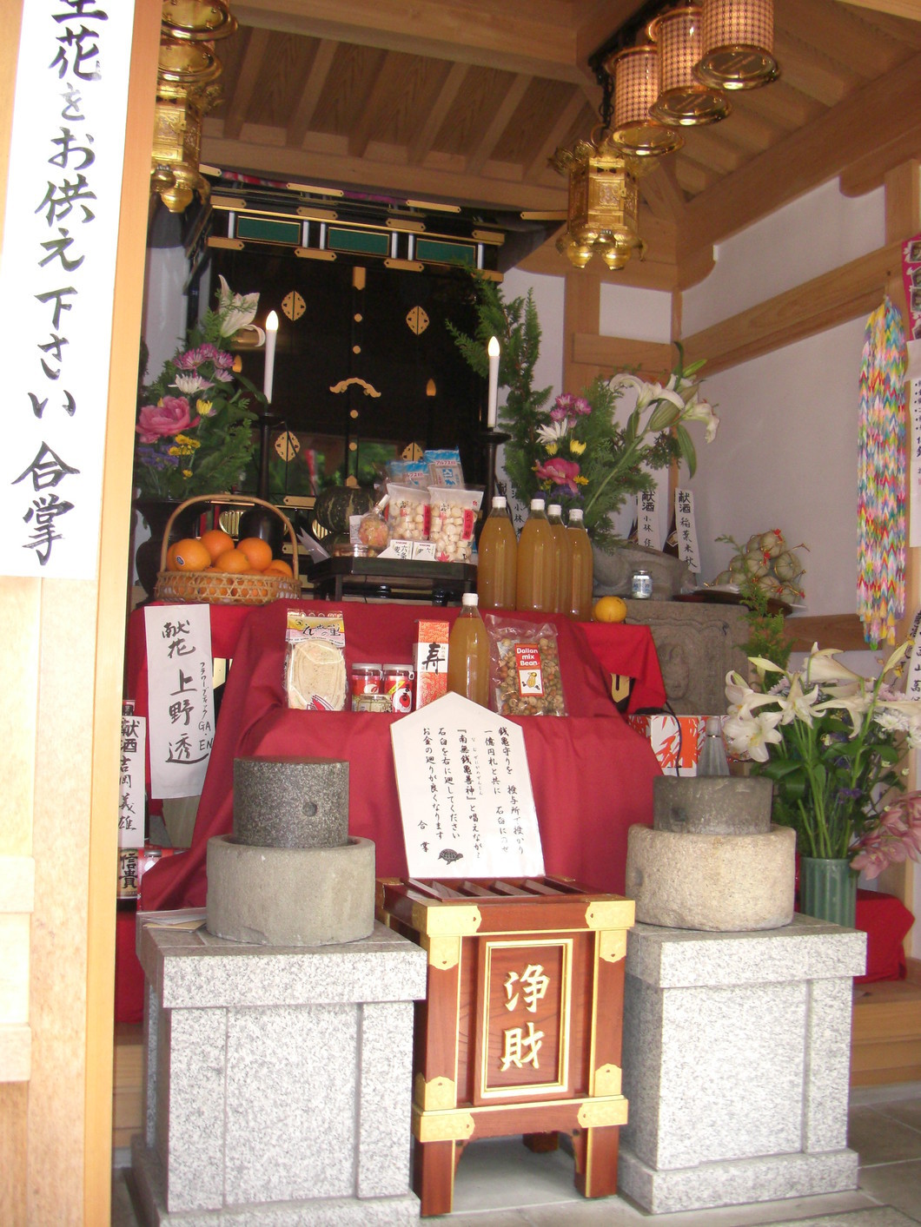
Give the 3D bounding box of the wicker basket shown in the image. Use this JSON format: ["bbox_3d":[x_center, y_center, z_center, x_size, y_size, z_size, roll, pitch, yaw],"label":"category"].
[{"bbox_3d":[-0.542,-0.149,3.140,0.335,0.250,0.270,3,-3,-20],"label":"wicker basket"}]

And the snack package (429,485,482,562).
[{"bbox_3d":[-0.016,-0.226,3.471,0.136,0.211,0.062,3,-14,-19],"label":"snack package"}]

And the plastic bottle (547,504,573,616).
[{"bbox_3d":[0.234,-0.133,3.389,0.097,0.280,0.097,2,-3,0],"label":"plastic bottle"}]

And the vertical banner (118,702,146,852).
[{"bbox_3d":[-0.715,0.363,2.920,0.068,0.300,0.012,3,-3,-20],"label":"vertical banner"}]

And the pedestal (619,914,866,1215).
[{"bbox_3d":[0.507,0.886,2.805,0.465,0.490,0.474,3,-4,-19],"label":"pedestal"}]

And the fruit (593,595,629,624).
[{"bbox_3d":[0.392,-0.010,3.520,0.086,0.076,0.086,2,-3,0],"label":"fruit"}]

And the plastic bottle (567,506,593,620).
[{"bbox_3d":[0.310,-0.133,3.580,0.096,0.298,0.096,2,-3,0],"label":"plastic bottle"}]

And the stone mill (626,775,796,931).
[{"bbox_3d":[0.539,0.500,2.881,0.356,0.292,0.356,2,-3,0],"label":"stone mill"}]

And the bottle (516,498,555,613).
[{"bbox_3d":[0.187,-0.142,3.317,0.097,0.280,0.097,2,-3,0],"label":"bottle"}]

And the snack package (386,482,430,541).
[{"bbox_3d":[-0.121,-0.237,3.481,0.136,0.211,0.062,3,-14,-19],"label":"snack package"}]

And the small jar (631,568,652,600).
[{"bbox_3d":[0.535,-0.086,3.980,0.059,0.088,0.059,2,-3,0],"label":"small jar"}]

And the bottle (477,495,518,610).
[{"bbox_3d":[0.092,-0.143,3.330,0.096,0.298,0.096,2,-3,0],"label":"bottle"}]

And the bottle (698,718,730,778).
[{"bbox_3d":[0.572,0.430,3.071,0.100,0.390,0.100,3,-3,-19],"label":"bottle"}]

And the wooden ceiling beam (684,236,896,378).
[{"bbox_3d":[1.105,-1.004,4.567,0.110,0.130,1.300,3,-3,-20],"label":"wooden ceiling beam"}]

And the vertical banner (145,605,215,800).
[{"bbox_3d":[-0.618,0.197,2.987,0.144,0.427,0.012,-2,-2,-20],"label":"vertical banner"}]

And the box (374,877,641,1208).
[{"bbox_3d":[0.079,0.850,2.720,0.435,0.585,0.355,3,-3,-19],"label":"box"}]

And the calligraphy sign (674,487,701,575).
[{"bbox_3d":[0.740,-0.266,4.378,0.062,0.278,0.012,-2,-13,-24],"label":"calligraphy sign"}]

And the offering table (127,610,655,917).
[{"bbox_3d":[-0.125,0.348,3.251,1.298,0.711,0.682,3,-4,-19],"label":"offering table"}]

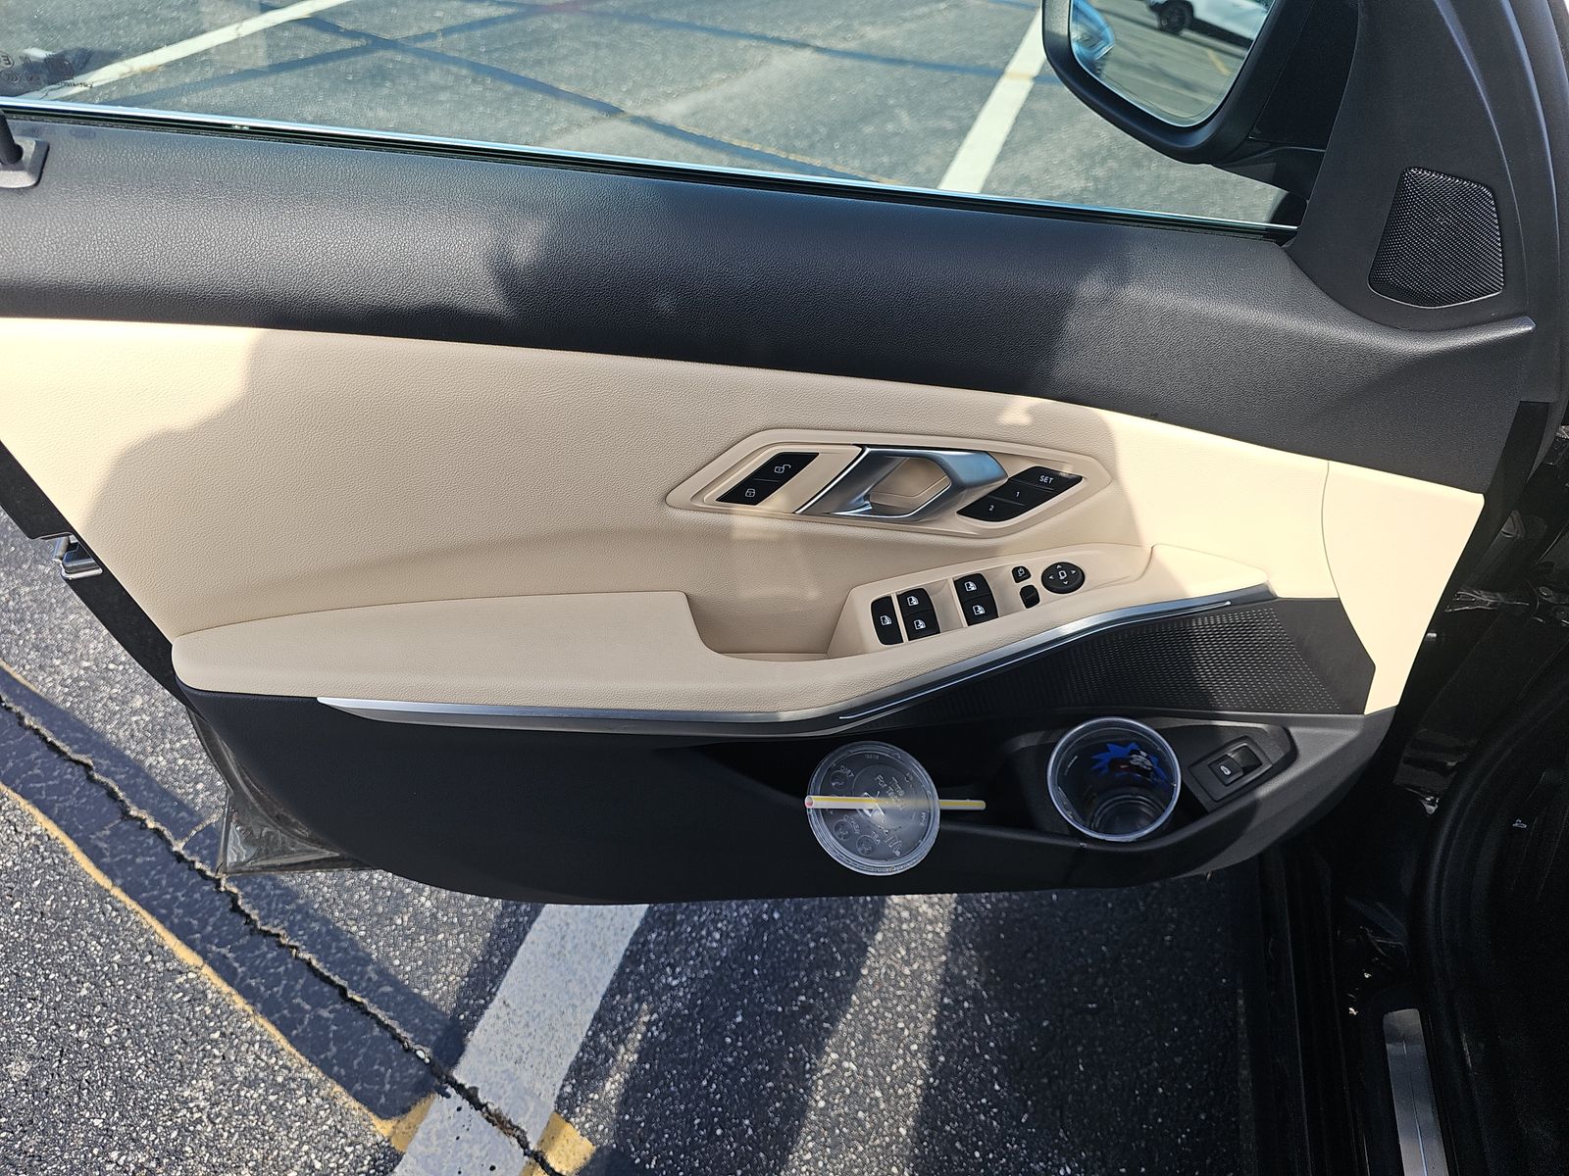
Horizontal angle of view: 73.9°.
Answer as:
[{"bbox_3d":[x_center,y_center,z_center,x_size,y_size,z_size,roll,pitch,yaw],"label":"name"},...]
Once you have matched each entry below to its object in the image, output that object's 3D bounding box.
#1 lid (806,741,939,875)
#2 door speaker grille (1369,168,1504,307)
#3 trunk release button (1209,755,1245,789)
[{"bbox_3d":[0.067,0.157,0.759,0.101,0.014,0.101,5,61,-9],"label":"lid"},{"bbox_3d":[0.358,-0.189,0.565,0.073,0.070,0.013,16,42,13],"label":"door speaker grille"},{"bbox_3d":[0.341,0.141,0.803,0.016,0.007,0.020,-32,56,0],"label":"trunk release button"}]

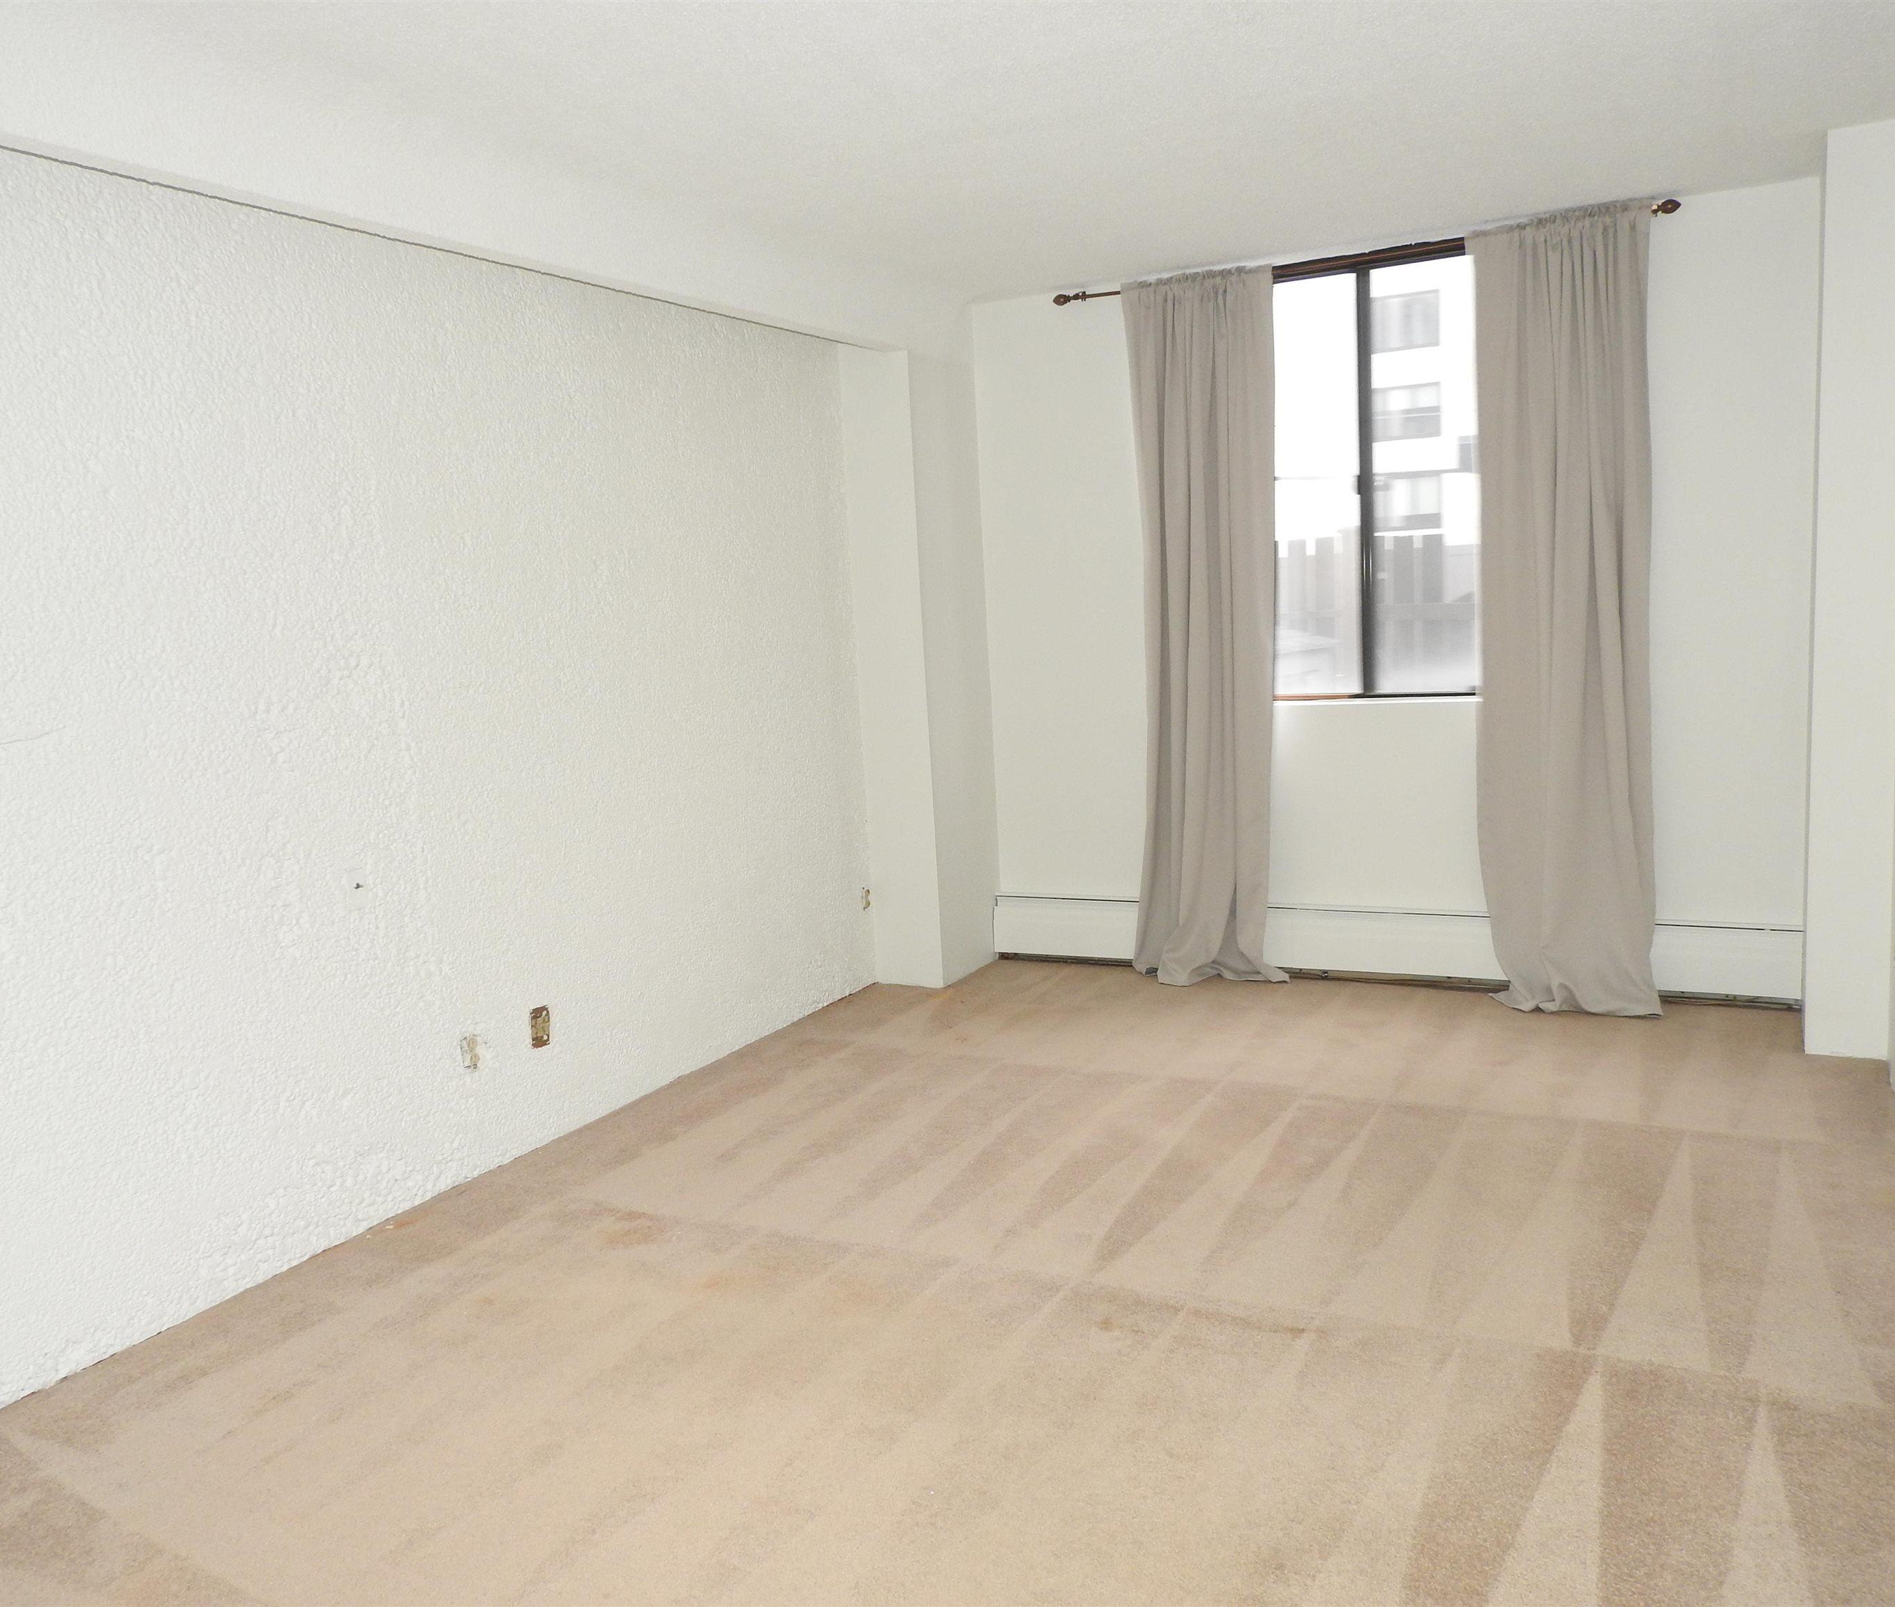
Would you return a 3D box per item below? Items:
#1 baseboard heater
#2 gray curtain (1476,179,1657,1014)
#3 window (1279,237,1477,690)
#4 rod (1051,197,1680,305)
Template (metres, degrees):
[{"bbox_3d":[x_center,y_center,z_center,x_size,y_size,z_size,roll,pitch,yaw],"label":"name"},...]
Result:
[{"bbox_3d":[1.397,0.486,5.103,2.685,0.245,0.075,1,9,25],"label":"baseboard heater"},{"bbox_3d":[1.912,-0.562,4.602,0.555,2.440,0.140,1,9,25],"label":"gray curtain"},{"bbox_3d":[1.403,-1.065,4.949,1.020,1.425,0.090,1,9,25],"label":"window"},{"bbox_3d":[1.263,-1.750,4.767,1.960,0.055,0.090,1,9,25],"label":"rod"}]

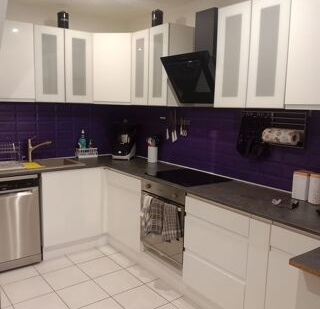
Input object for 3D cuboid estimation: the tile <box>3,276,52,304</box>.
[{"bbox_3d":[-1.095,1.117,2.767,0.330,0.010,0.330,-5,11,-38],"label":"tile"}]

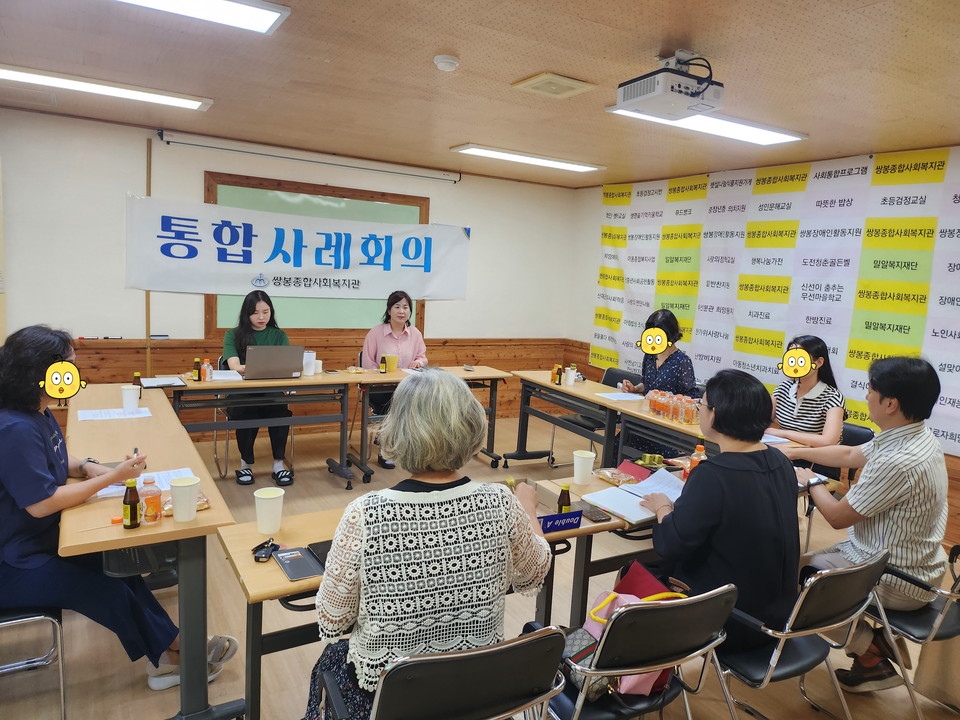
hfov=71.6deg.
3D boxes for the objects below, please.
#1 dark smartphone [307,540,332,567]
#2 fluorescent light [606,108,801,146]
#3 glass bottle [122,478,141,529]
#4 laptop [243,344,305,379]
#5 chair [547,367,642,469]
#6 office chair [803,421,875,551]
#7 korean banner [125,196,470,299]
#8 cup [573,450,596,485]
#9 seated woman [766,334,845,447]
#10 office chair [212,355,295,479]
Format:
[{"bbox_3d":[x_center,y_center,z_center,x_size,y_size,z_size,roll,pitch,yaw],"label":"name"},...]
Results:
[{"bbox_3d":[-0.386,0.518,1.751,0.077,0.011,0.162,-2,9,-33],"label":"dark smartphone"},{"bbox_3d":[1.240,-1.257,3.567,1.240,0.030,0.310,-1,9,-30],"label":"fluorescent light"},{"bbox_3d":[-1.005,0.420,1.920,0.045,0.134,0.045,-1,9,-30],"label":"glass bottle"},{"bbox_3d":[-1.350,0.000,4.277,0.352,0.218,0.300,-1,9,-29],"label":"laptop"},{"bbox_3d":[0.882,0.474,4.932,0.540,0.800,0.510,-1,10,-32],"label":"chair"},{"bbox_3d":[1.797,0.745,3.659,0.570,0.780,0.530,-1,9,-30],"label":"office chair"},{"bbox_3d":[-1.317,-0.866,5.437,2.780,0.680,0.030,-1,9,-29],"label":"korean banner"},{"bbox_3d":[0.393,0.409,2.522,0.084,0.112,0.084,3,8,0],"label":"cup"},{"bbox_3d":[1.607,0.503,3.451,0.660,1.255,0.470,-2,10,-34],"label":"seated woman"},{"bbox_3d":[-1.645,0.366,4.828,0.520,0.780,0.600,-1,9,-30],"label":"office chair"}]

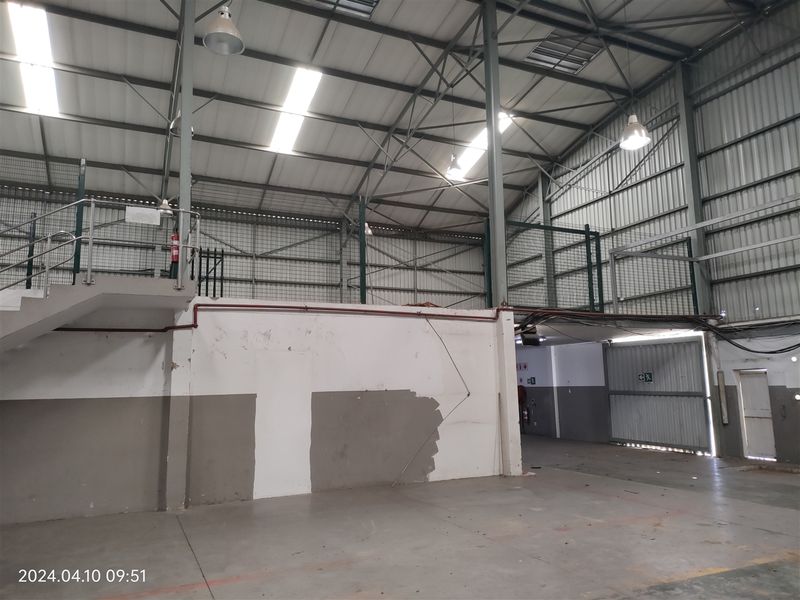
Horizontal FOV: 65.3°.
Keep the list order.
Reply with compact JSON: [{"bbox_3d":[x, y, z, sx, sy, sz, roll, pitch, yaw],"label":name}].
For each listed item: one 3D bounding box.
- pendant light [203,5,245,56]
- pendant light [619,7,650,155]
[{"bbox_3d":[-1.998,-3.137,7.117,0.455,0.470,0.455,3,-10,-24],"label":"pendant light"},{"bbox_3d":[3.719,-3.675,10.101,0.460,2.420,0.460,3,-10,-24],"label":"pendant light"}]

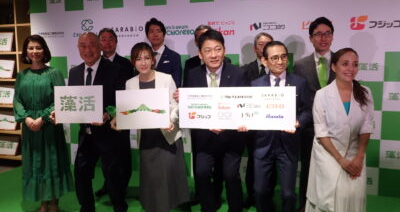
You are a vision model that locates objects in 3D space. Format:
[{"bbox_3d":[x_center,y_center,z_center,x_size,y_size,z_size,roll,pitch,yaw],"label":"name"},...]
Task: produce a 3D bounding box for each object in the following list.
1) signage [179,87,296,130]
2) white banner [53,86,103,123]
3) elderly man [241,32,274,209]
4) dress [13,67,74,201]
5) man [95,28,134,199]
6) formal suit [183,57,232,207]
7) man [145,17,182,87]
[{"bbox_3d":[0.240,0.018,2.463,0.850,0.300,0.015,0,3,21],"label":"signage"},{"bbox_3d":[-0.969,-0.010,2.772,0.420,0.297,0.012,-1,-1,11],"label":"white banner"},{"bbox_3d":[0.597,0.144,3.276,0.470,1.660,0.310,2,6,15],"label":"elderly man"},{"bbox_3d":[-1.403,0.250,3.150,0.520,1.210,0.390,0,6,2],"label":"dress"},{"bbox_3d":[-0.927,0.074,3.603,0.510,1.733,0.330,1,6,10],"label":"man"},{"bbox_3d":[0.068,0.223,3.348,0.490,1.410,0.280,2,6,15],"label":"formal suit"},{"bbox_3d":[-0.420,0.044,3.480,0.500,1.818,0.320,1,6,12],"label":"man"}]

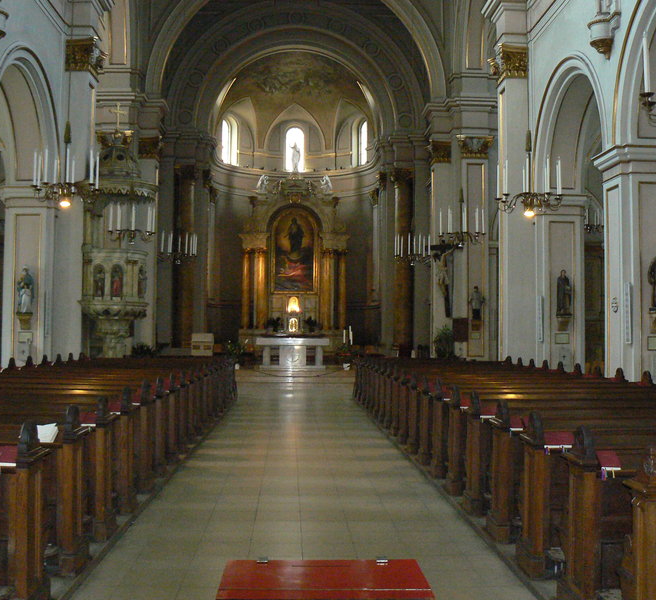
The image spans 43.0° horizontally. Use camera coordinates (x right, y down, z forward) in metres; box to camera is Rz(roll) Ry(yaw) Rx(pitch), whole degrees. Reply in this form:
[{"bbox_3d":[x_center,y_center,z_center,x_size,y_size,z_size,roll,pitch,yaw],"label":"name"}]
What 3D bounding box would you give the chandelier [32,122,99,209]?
[{"bbox_3d":[-3.810,-1.956,12.100,0.970,1.250,0.970,0,-2,-3],"label":"chandelier"}]

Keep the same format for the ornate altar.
[{"bbox_3d":[-1.646,-1.789,39.700,5.100,8.400,2.000,0,-2,-3],"label":"ornate altar"}]

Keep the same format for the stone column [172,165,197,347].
[{"bbox_3d":[-5.778,-1.772,33.500,0.950,7.500,0.950,0,-2,-3],"label":"stone column"}]

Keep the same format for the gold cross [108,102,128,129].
[{"bbox_3d":[-4.935,-4.323,19.600,0.460,0.630,0.080,1,-3,-20],"label":"gold cross"}]

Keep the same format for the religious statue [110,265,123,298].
[{"bbox_3d":[-4.819,-0.422,19.000,0.250,0.760,0.200,0,-2,-8],"label":"religious statue"}]

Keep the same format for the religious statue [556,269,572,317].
[{"bbox_3d":[5.259,-0.160,18.500,0.360,1.050,0.320,0,-2,-3],"label":"religious statue"}]

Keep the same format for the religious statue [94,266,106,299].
[{"bbox_3d":[-5.195,-0.411,19.000,0.250,0.750,0.200,0,-2,-6],"label":"religious statue"}]

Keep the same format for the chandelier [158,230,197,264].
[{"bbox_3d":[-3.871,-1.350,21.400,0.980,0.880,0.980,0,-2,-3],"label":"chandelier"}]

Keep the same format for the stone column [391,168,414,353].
[{"bbox_3d":[3.036,-1.650,33.900,0.950,7.500,0.950,0,-2,-3],"label":"stone column"}]

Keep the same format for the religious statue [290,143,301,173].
[{"bbox_3d":[-1.559,-6.819,39.900,0.500,1.450,0.420,0,-2,-3],"label":"religious statue"}]

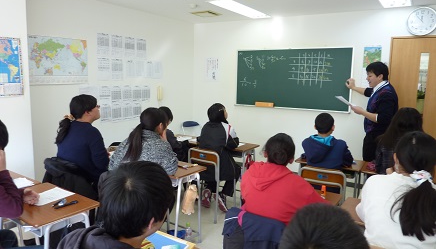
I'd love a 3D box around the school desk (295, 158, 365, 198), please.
[{"bbox_3d":[1.094,0.715,3.124,0.600,0.700,0.400,7,10,33],"label":"school desk"}]

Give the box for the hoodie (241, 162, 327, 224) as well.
[{"bbox_3d":[0.364,0.487,1.913,0.500,0.520,0.520,7,10,33],"label":"hoodie"}]

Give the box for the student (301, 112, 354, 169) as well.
[{"bbox_3d":[0.994,0.505,2.963,0.480,1.230,0.620,7,10,33],"label":"student"}]

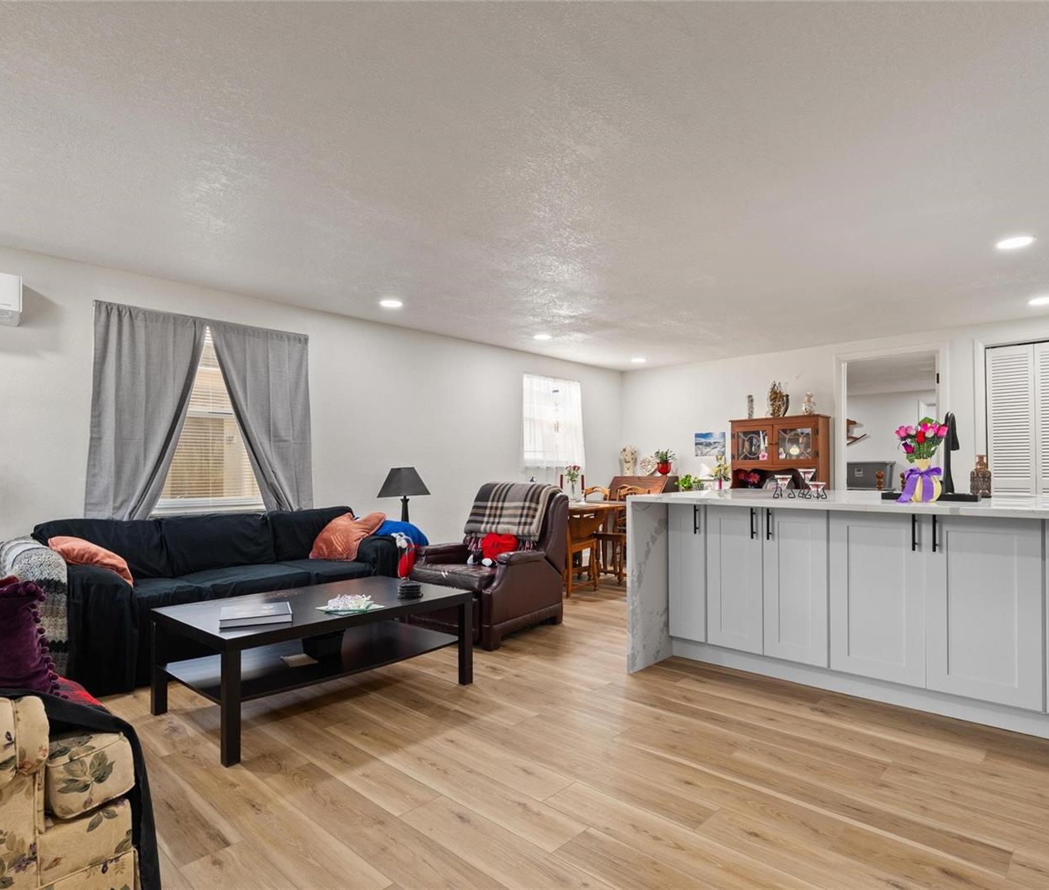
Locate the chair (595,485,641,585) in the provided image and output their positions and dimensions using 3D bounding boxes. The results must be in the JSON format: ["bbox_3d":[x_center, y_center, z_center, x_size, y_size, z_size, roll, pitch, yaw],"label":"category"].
[{"bbox_3d":[0.898,0.831,5.666,0.410,0.875,0.450,-2,-3,43],"label":"chair"}]

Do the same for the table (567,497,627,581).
[{"bbox_3d":[0.570,0.895,5.422,0.800,0.730,1.050,-2,-3,43],"label":"table"}]

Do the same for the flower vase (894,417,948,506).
[{"bbox_3d":[1.675,0.066,2.498,0.185,0.355,0.185,-2,-3,43],"label":"flower vase"}]

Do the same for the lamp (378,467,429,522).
[{"bbox_3d":[-0.913,0.436,4.463,0.280,0.540,0.280,-2,-3,43],"label":"lamp"}]

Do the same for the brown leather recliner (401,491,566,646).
[{"bbox_3d":[-0.245,0.745,3.993,0.750,0.930,0.900,-2,-3,38],"label":"brown leather recliner"}]

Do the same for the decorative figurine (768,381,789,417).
[{"bbox_3d":[2.444,-0.418,5.718,0.160,0.335,0.130,-2,-3,43],"label":"decorative figurine"}]

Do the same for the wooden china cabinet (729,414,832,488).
[{"bbox_3d":[2.461,0.509,5.689,0.820,1.520,0.380,-2,-3,43],"label":"wooden china cabinet"}]

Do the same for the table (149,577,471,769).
[{"bbox_3d":[-0.949,0.943,2.789,0.760,0.450,1.170,-2,-3,42],"label":"table"}]

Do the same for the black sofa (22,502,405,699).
[{"bbox_3d":[-1.717,0.800,3.551,0.770,0.790,1.910,-2,-3,43],"label":"black sofa"}]

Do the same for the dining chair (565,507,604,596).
[{"bbox_3d":[0.360,0.811,5.074,0.430,0.875,0.510,-2,-3,43],"label":"dining chair"}]

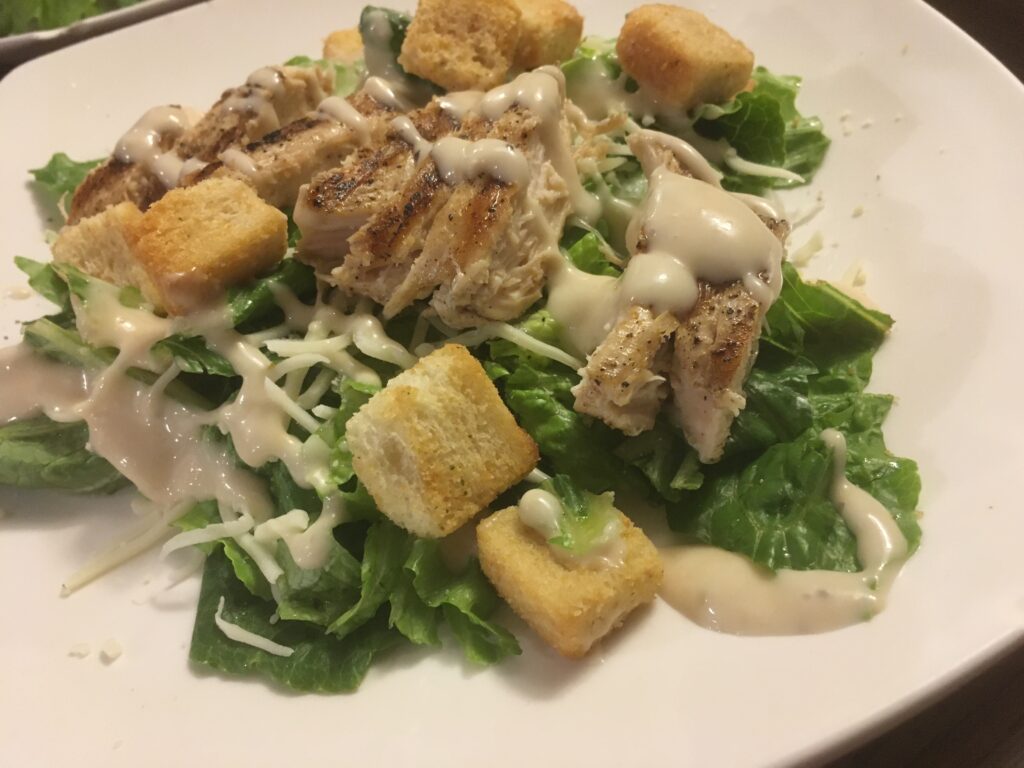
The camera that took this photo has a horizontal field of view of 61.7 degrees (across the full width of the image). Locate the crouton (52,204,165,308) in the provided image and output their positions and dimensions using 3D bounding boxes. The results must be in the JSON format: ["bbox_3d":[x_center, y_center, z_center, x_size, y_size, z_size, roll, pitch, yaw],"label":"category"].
[{"bbox_3d":[-0.090,-0.027,0.201,0.023,0.017,0.022,-17,89,12],"label":"crouton"}]

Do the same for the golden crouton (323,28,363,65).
[{"bbox_3d":[-0.042,-0.093,0.248,0.023,0.017,0.024,-3,37,-2],"label":"golden crouton"}]

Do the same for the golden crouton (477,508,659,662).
[{"bbox_3d":[0.012,0.037,0.175,0.022,0.016,0.029,-27,45,-28],"label":"golden crouton"}]

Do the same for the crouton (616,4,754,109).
[{"bbox_3d":[0.051,-0.095,0.247,0.027,0.016,0.028,-19,52,-28],"label":"crouton"}]

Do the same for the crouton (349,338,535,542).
[{"bbox_3d":[-0.016,0.011,0.175,0.024,0.027,0.025,-31,93,-25],"label":"crouton"}]

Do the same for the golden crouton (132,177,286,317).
[{"bbox_3d":[-0.071,-0.034,0.202,0.029,0.023,0.017,-27,81,-22],"label":"golden crouton"}]

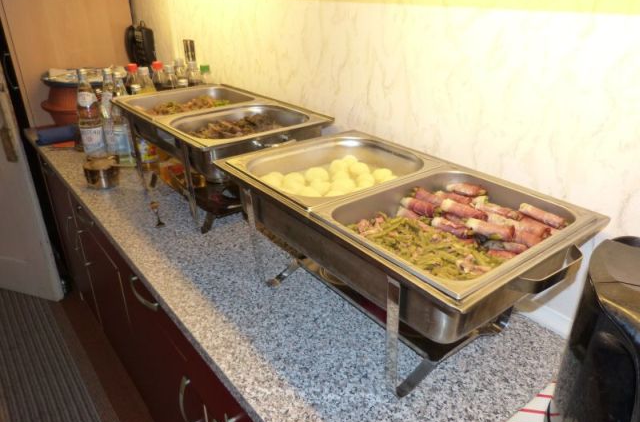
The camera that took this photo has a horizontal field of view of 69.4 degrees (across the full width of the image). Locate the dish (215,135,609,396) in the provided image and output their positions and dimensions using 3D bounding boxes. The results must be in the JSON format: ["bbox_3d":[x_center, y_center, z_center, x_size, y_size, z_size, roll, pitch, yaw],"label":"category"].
[{"bbox_3d":[0.119,0.069,0.876,0.378,0.270,0.608,-19,32,-34],"label":"dish"}]

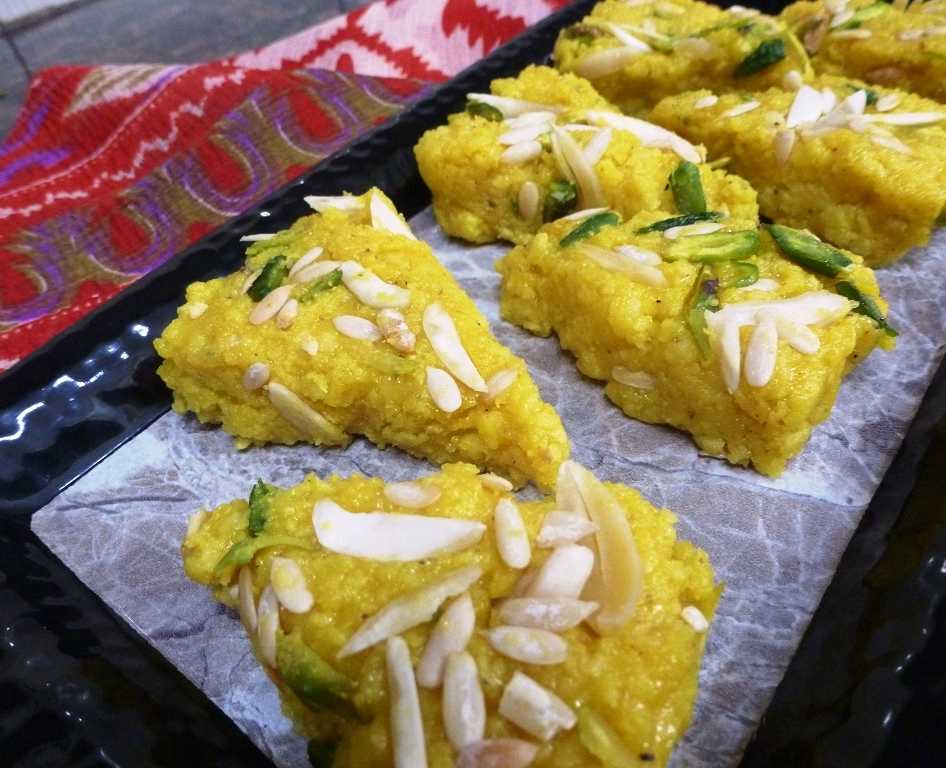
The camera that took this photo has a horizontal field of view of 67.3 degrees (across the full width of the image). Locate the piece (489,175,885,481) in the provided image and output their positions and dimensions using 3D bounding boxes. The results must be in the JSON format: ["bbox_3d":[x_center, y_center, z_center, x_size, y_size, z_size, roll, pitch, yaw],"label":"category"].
[{"bbox_3d":[0.041,-0.017,0.142,0.068,0.021,0.040,30,57,33],"label":"piece"}]

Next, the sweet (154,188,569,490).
[{"bbox_3d":[-0.014,-0.003,0.139,0.081,0.021,0.055,31,58,33],"label":"sweet"}]

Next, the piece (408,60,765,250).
[{"bbox_3d":[0.030,-0.050,0.176,0.049,0.022,0.084,-39,52,-25],"label":"piece"}]

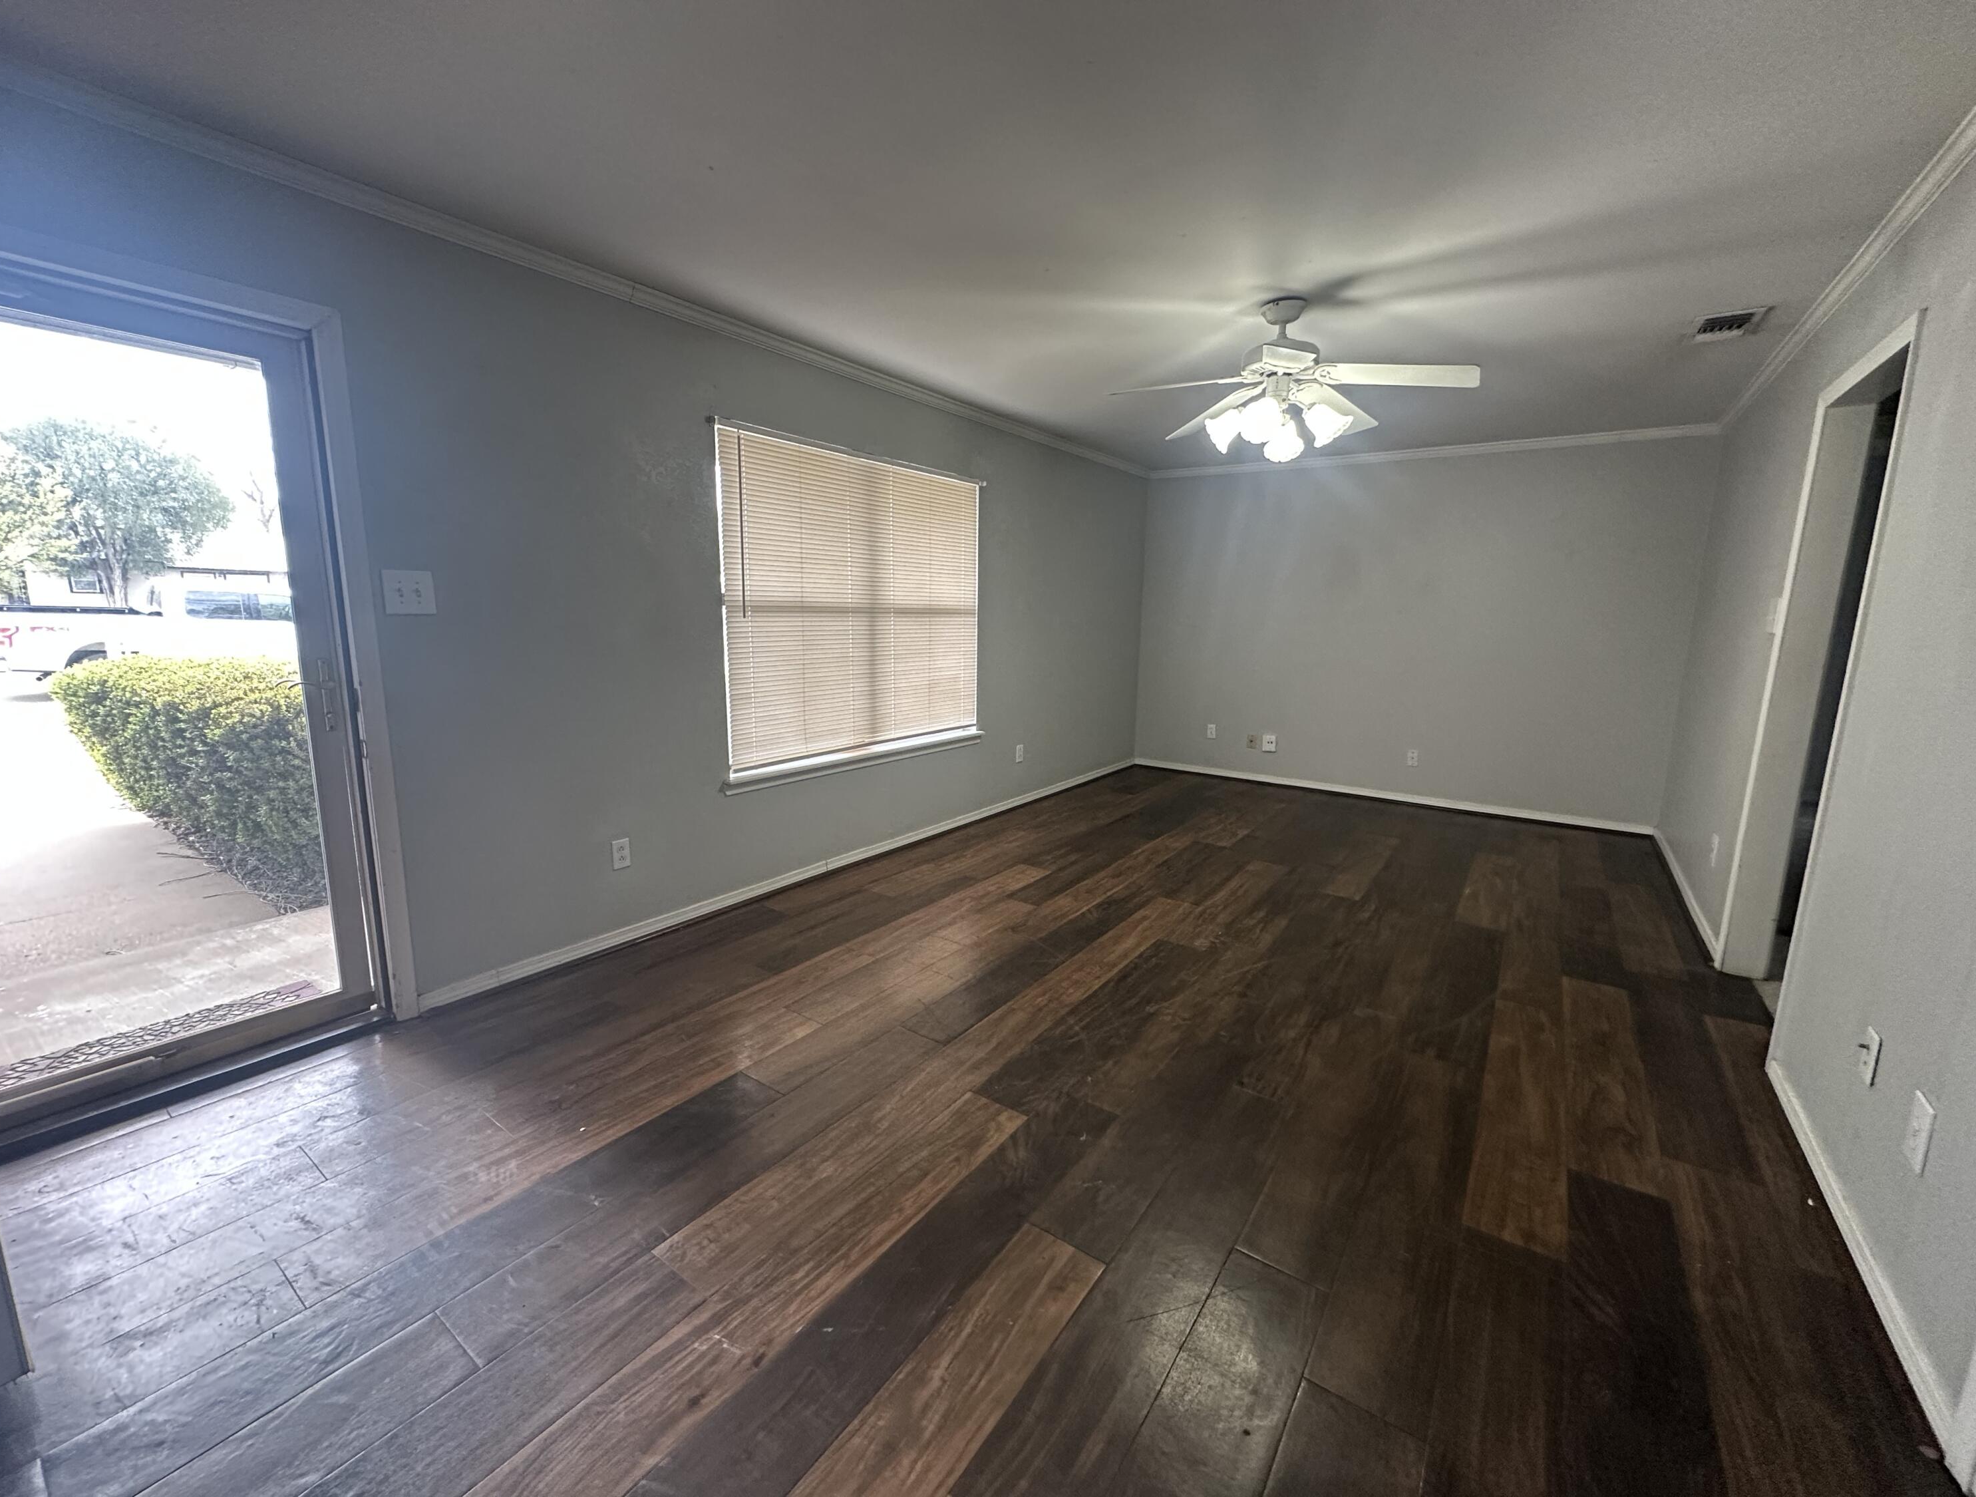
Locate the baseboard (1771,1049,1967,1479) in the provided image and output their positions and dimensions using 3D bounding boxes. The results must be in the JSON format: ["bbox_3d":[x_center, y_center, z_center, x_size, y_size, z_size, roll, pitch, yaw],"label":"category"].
[{"bbox_3d":[1.922,1.026,1.832,0.016,0.056,1.365,8,12,34],"label":"baseboard"}]

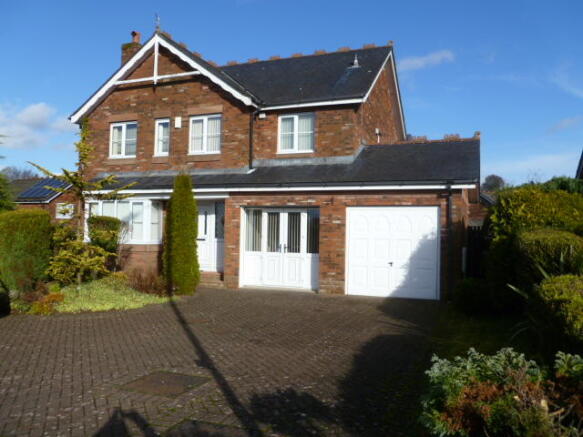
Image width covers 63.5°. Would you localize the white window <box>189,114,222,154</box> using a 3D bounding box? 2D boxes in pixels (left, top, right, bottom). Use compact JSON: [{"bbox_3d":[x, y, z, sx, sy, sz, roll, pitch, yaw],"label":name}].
[{"bbox_3d":[-2.542,-2.458,13.854,1.095,1.150,0.100,0,-2,21],"label":"white window"}]

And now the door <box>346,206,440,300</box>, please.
[{"bbox_3d":[2.417,0.814,11.426,2.239,2.187,0.080,0,-2,21],"label":"door"}]

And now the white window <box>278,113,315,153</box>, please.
[{"bbox_3d":[0.129,-2.412,13.437,1.092,1.108,0.100,0,-2,21],"label":"white window"}]

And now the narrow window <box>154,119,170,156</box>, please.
[{"bbox_3d":[-3.942,-2.454,14.379,0.529,1.126,0.100,0,-2,21],"label":"narrow window"}]

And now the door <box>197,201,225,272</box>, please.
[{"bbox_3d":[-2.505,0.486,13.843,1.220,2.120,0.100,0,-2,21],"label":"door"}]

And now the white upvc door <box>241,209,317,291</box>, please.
[{"bbox_3d":[-0.277,0.791,12.599,2.230,2.170,0.100,0,-2,21],"label":"white upvc door"}]

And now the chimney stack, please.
[{"bbox_3d":[-5.879,-5.902,17.636,0.560,2.000,0.700,0,-2,21],"label":"chimney stack"}]

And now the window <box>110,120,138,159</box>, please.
[{"bbox_3d":[-5.313,-2.465,14.894,1.059,1.117,0.100,0,-2,21],"label":"window"}]

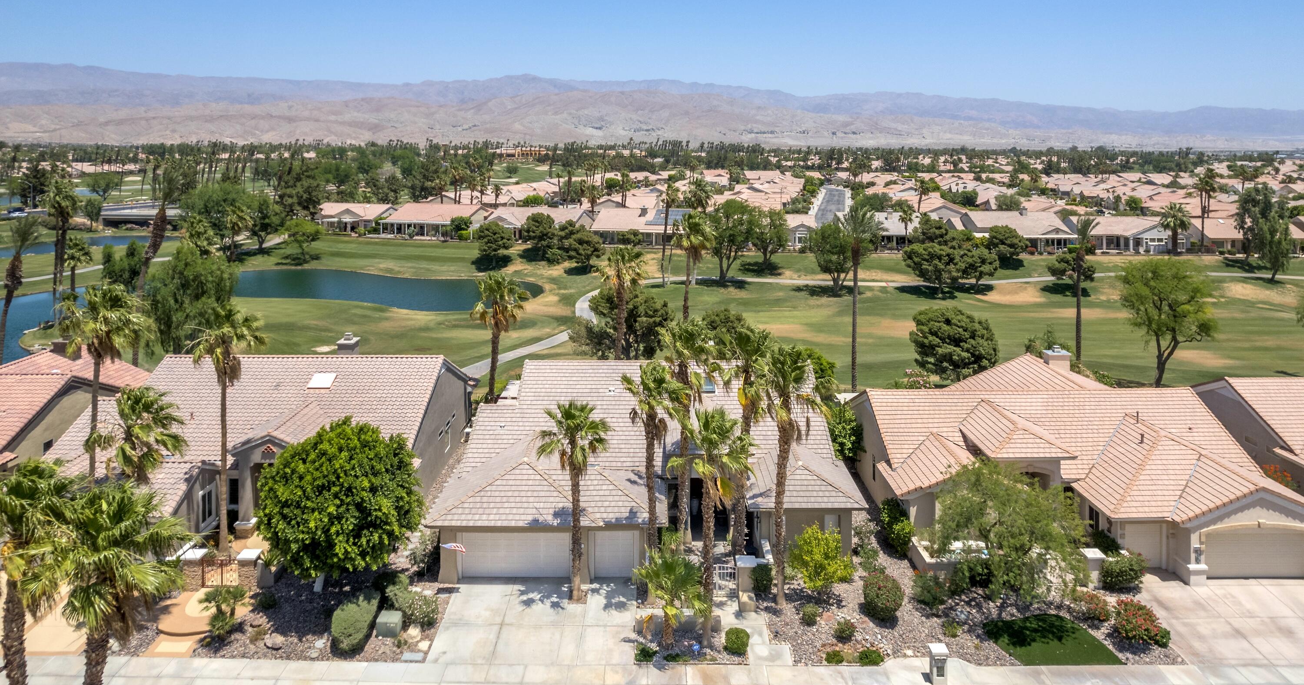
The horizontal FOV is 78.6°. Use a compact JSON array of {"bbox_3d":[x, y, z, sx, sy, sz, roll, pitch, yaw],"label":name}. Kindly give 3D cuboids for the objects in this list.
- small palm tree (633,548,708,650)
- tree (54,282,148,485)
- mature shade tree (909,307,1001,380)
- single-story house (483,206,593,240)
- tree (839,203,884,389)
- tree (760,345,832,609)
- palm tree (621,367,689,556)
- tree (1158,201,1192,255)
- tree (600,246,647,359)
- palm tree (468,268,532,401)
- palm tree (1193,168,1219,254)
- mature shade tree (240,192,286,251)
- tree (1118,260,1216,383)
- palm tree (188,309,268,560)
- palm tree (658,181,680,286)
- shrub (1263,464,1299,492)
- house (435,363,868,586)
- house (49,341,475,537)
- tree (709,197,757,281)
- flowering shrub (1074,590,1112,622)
[{"bbox_3d":[0.695,9.903,30.575,2.843,3.965,2.843,0,14,0],"label":"small palm tree"},{"bbox_3d":[-23.222,4.296,33.655,3.680,13.670,3.680,0,14,0],"label":"tree"},{"bbox_3d":[24.726,0.415,65.204,7.190,6.630,7.190,0,14,0],"label":"mature shade tree"},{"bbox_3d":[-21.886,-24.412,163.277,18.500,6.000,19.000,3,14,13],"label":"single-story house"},{"bbox_3d":[15.510,-2.991,60.559,3.491,15.035,3.491,0,14,0],"label":"tree"},{"bbox_3d":[5.721,5.661,32.649,2.900,11.300,2.900,0,13,0],"label":"tree"},{"bbox_3d":[0.102,5.967,32.761,2.800,10.700,2.800,0,13,0],"label":"palm tree"},{"bbox_3d":[93.203,-20.343,142.047,5.980,9.298,5.980,0,14,0],"label":"tree"},{"bbox_3d":[-2.161,-1.479,60.547,3.622,11.700,3.622,0,14,0],"label":"tree"},{"bbox_3d":[-10.806,-0.081,57.497,4.419,10.064,4.419,0,14,0],"label":"palm tree"},{"bbox_3d":[96.434,-22.885,138.861,4.800,14.930,4.800,0,14,0],"label":"palm tree"},{"bbox_3d":[-69.642,-21.690,143.029,8.874,10.505,8.874,0,14,0],"label":"mature shade tree"},{"bbox_3d":[41.074,-1.423,63.875,7.891,10.650,7.891,0,14,0],"label":"tree"},{"bbox_3d":[-19.617,4.175,36.695,3.630,12.220,3.630,0,14,0],"label":"palm tree"},{"bbox_3d":[2.374,-14.674,109.175,2.930,14.470,2.930,0,14,0],"label":"palm tree"},{"bbox_3d":[34.492,7.783,43.362,1.850,2.050,1.750,0,13,0],"label":"shrub"},{"bbox_3d":[0.055,5.102,45.278,19.650,6.000,22.600,0,14,0],"label":"house"},{"bbox_3d":[-21.668,4.506,45.460,19.100,6.900,21.600,0,14,0],"label":"house"},{"bbox_3d":[11.107,-14.103,111.320,7.055,11.705,7.055,0,14,0],"label":"tree"},{"bbox_3d":[18.499,10.945,33.376,1.400,0.900,1.250,0,13,0],"label":"flowering shrub"}]

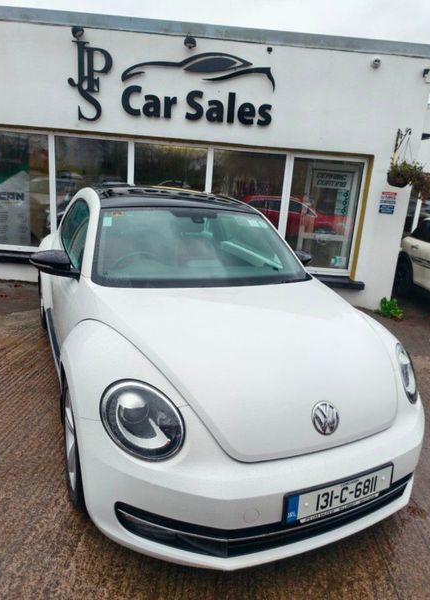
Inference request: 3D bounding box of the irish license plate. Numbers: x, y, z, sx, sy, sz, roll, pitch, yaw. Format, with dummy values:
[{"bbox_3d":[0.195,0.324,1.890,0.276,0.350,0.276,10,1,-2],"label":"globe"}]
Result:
[{"bbox_3d":[0.486,0.733,1.513,0.525,0.118,0.020,-3,11,-25],"label":"irish license plate"}]

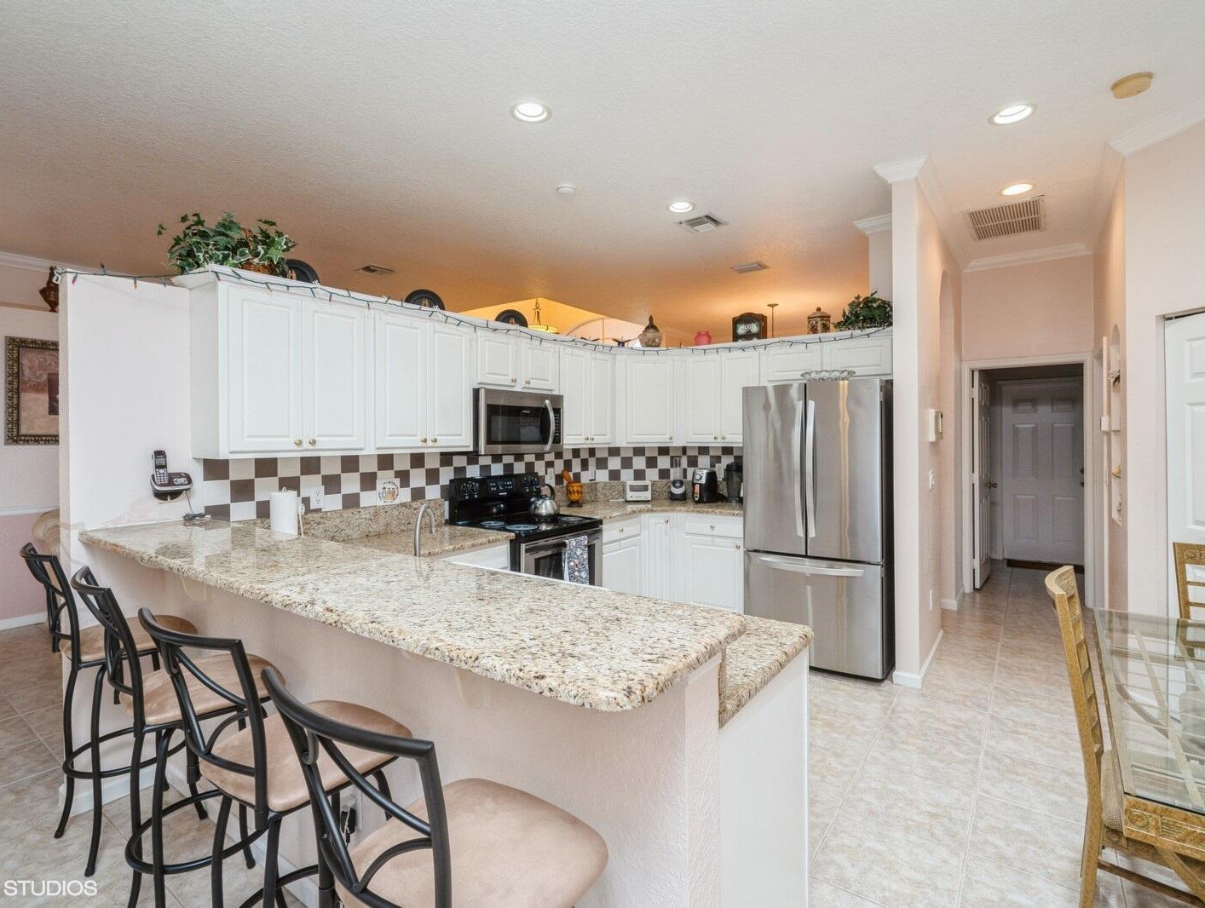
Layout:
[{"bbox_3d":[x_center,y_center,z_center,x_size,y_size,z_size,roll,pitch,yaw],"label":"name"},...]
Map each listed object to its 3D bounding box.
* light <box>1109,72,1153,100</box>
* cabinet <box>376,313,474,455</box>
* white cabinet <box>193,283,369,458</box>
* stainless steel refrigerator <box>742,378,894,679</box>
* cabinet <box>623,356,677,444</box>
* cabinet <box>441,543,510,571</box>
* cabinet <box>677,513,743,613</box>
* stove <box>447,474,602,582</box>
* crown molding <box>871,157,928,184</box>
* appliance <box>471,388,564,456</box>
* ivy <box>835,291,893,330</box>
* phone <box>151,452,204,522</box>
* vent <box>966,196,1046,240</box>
[{"bbox_3d":[2.323,-1.611,2.492,0.140,0.038,0.140,0,1,36],"label":"light"},{"bbox_3d":[-1.093,-0.378,3.213,0.320,0.750,0.670,0,1,36],"label":"cabinet"},{"bbox_3d":[-1.486,-0.356,2.670,0.320,0.741,0.672,0,1,36],"label":"white cabinet"},{"bbox_3d":[1.521,0.433,3.875,0.838,1.780,0.850,0,1,36],"label":"stainless steel refrigerator"},{"bbox_3d":[0.359,-0.444,4.799,0.520,0.750,0.320,-1,1,-8],"label":"cabinet"},{"bbox_3d":[-0.987,0.940,3.186,0.600,0.870,0.630,0,1,37],"label":"cabinet"},{"bbox_3d":[0.982,0.883,4.427,0.490,0.870,0.590,0,1,37],"label":"cabinet"},{"bbox_3d":[-0.478,0.761,3.721,0.710,1.205,0.760,1,2,38],"label":"stove"},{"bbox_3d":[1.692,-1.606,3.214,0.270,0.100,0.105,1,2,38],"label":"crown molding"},{"bbox_3d":[-0.637,-0.195,3.773,0.390,0.409,0.764,0,1,36],"label":"appliance"},{"bbox_3d":[1.857,-0.951,3.903,0.450,0.280,0.340,1,2,38],"label":"ivy"},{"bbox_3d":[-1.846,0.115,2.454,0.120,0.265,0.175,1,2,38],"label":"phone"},{"bbox_3d":[2.948,-1.695,4.147,0.460,0.025,0.780,1,2,38],"label":"vent"}]

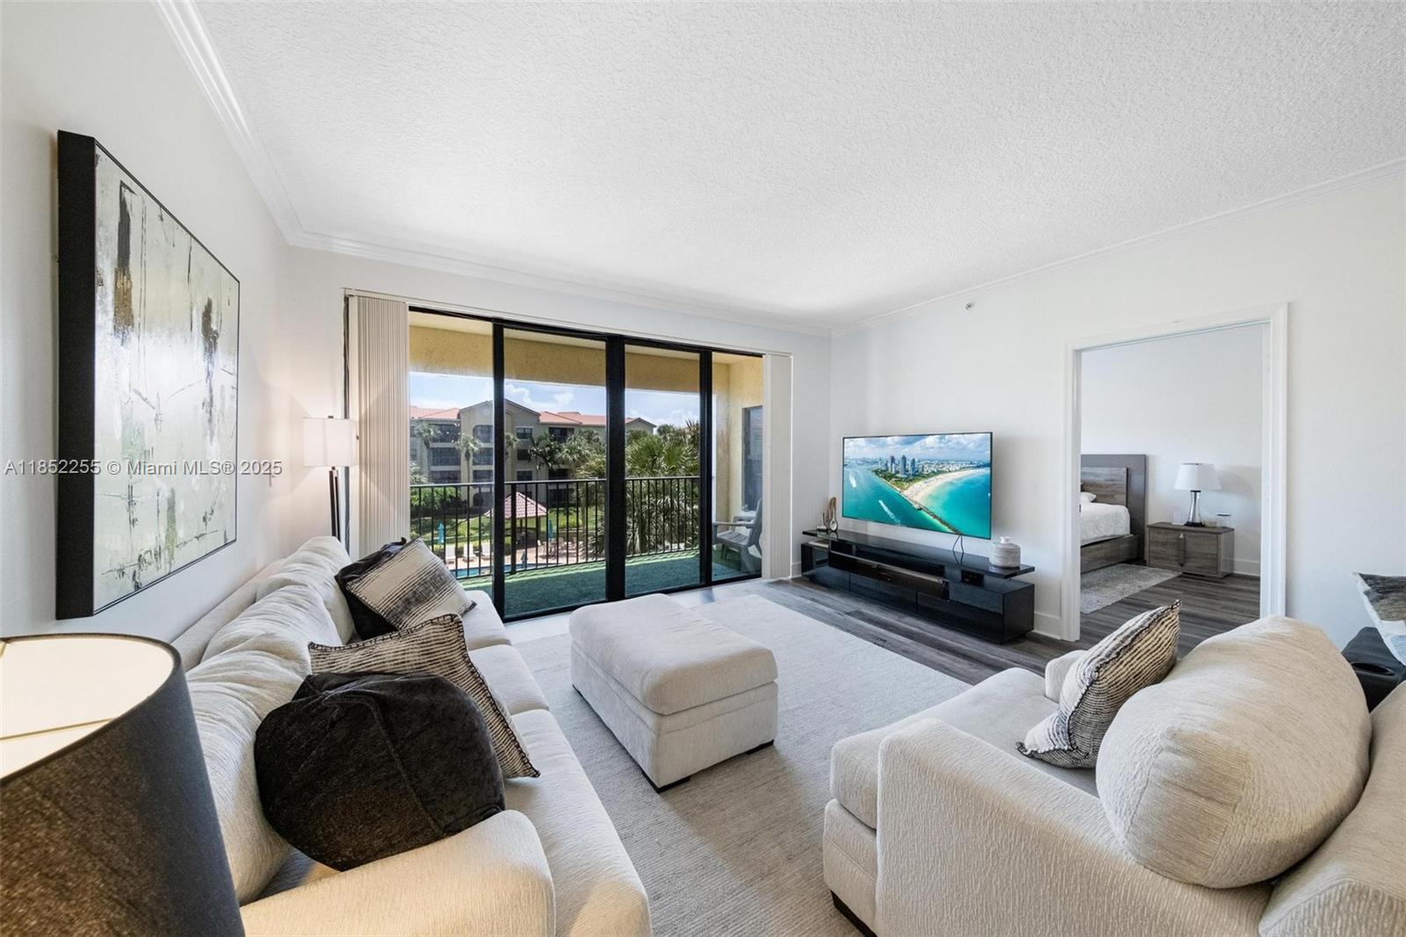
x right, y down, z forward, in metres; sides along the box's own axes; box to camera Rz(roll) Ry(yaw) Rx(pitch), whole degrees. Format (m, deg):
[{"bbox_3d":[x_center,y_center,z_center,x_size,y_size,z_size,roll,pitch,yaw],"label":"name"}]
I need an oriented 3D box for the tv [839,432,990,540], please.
[{"bbox_3d":[1.869,0.115,4.270,0.060,0.830,1.480,-1,2,-31],"label":"tv"}]

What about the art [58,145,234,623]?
[{"bbox_3d":[-1.618,-0.216,1.431,0.050,1.040,0.970,-1,2,-31],"label":"art"}]

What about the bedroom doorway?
[{"bbox_3d":[2.855,0.176,2.905,0.140,2.100,0.980,-1,2,-31],"label":"bedroom doorway"}]

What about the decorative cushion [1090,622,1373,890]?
[{"bbox_3d":[1.180,0.599,1.043,0.740,0.480,0.290,-1,18,-31],"label":"decorative cushion"}]

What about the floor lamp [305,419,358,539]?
[{"bbox_3d":[-2.152,0.464,2.706,0.260,1.540,0.260,-1,2,-31],"label":"floor lamp"}]

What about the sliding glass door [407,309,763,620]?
[{"bbox_3d":[-0.745,-0.005,4.196,3.300,2.360,0.130,-1,2,-31],"label":"sliding glass door"}]

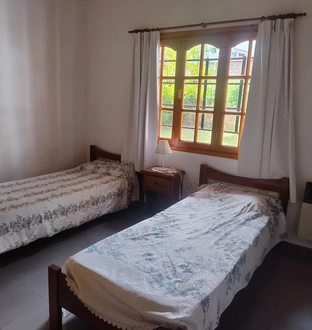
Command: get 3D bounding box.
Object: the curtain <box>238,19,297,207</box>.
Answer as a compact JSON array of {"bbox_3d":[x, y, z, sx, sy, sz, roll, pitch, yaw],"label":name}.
[{"bbox_3d":[1.076,-0.482,2.781,0.555,1.619,0.127,10,14,33],"label":"curtain"}]

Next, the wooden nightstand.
[{"bbox_3d":[0.077,0.327,3.422,0.390,0.533,0.330,10,14,33],"label":"wooden nightstand"}]

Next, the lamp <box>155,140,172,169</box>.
[{"bbox_3d":[0.085,-0.101,3.389,0.190,0.328,0.191,3,12,-1],"label":"lamp"}]

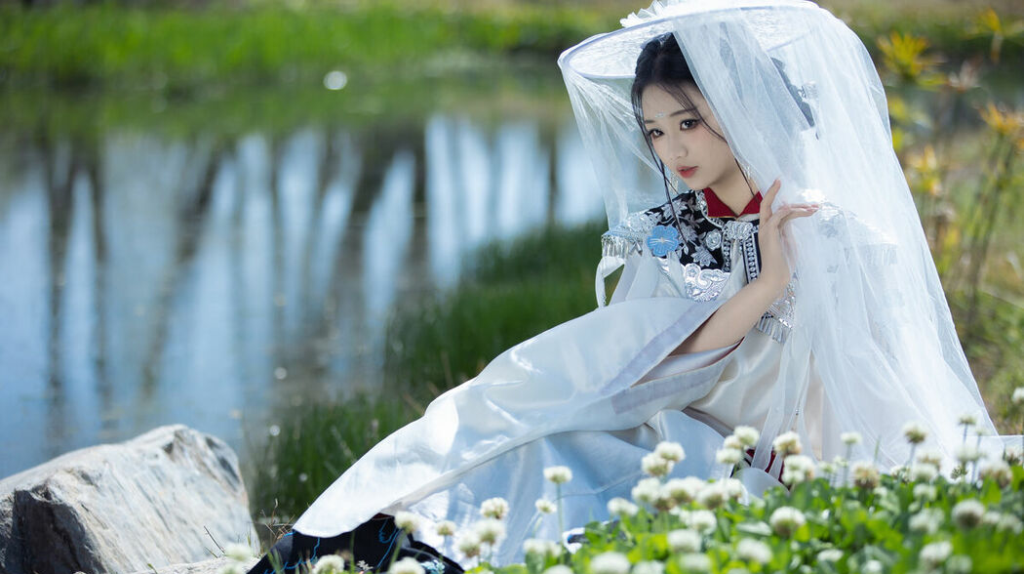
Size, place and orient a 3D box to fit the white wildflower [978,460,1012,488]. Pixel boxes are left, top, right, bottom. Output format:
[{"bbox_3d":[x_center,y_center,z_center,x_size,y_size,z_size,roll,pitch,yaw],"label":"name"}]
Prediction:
[{"bbox_3d":[0.666,0.257,4.116,0.044,0.038,0.044,0,7,0],"label":"white wildflower"}]

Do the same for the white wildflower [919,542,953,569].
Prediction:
[{"bbox_3d":[0.513,0.324,3.614,0.037,0.031,0.037,0,7,0],"label":"white wildflower"}]

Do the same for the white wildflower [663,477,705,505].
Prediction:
[{"bbox_3d":[0.254,0.300,4.400,0.059,0.039,0.049,0,6,0],"label":"white wildflower"}]

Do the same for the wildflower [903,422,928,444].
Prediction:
[{"bbox_3d":[0.589,0.213,4.370,0.036,0.030,0.035,0,7,0],"label":"wildflower"}]

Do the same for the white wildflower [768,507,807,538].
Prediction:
[{"bbox_3d":[0.378,0.322,4.100,0.049,0.042,0.049,0,6,0],"label":"white wildflower"}]

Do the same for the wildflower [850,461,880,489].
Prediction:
[{"bbox_3d":[0.485,0.258,4.100,0.038,0.035,0.037,0,7,0],"label":"wildflower"}]

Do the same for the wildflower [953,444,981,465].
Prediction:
[{"bbox_3d":[0.656,0.241,4.300,0.038,0.030,0.037,0,7,0],"label":"wildflower"}]

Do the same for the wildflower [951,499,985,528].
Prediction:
[{"bbox_3d":[0.614,0.304,4.020,0.046,0.038,0.044,0,7,0],"label":"wildflower"}]

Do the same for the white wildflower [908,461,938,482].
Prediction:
[{"bbox_3d":[0.600,0.269,4.350,0.041,0.030,0.038,0,6,0],"label":"white wildflower"}]

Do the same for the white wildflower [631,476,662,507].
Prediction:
[{"bbox_3d":[0.179,0.273,3.995,0.038,0.037,0.038,0,7,0],"label":"white wildflower"}]

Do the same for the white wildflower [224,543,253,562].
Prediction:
[{"bbox_3d":[-0.332,0.323,3.624,0.030,0.022,0.030,0,7,0],"label":"white wildflower"}]

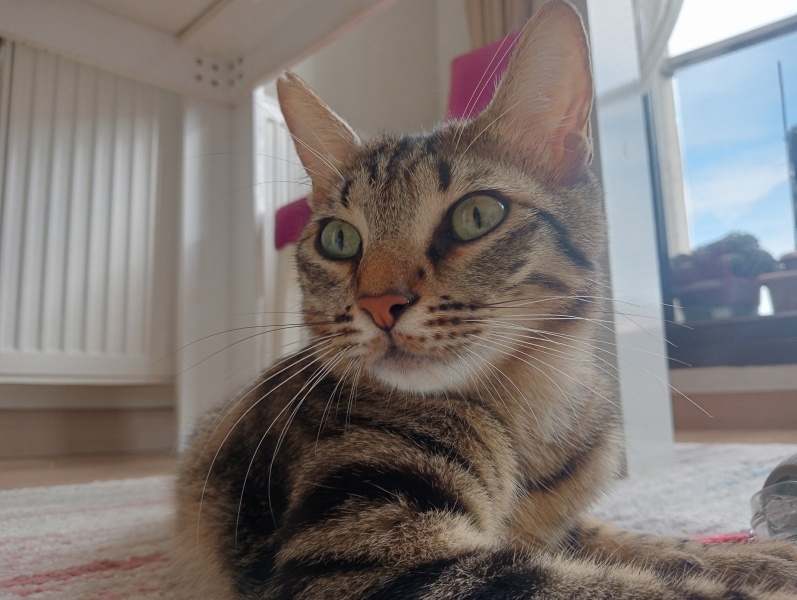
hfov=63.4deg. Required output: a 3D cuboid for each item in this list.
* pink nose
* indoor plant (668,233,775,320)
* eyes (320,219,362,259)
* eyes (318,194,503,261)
[{"bbox_3d":[-0.004,0.004,0.196,0.017,0.012,0.010,-6,-10,28],"label":"pink nose"},{"bbox_3d":[1.054,-0.073,2.100,0.310,0.270,0.260,-3,-9,10],"label":"indoor plant"},{"bbox_3d":[-0.021,-0.022,0.231,0.017,0.014,0.009,-7,-10,30],"label":"eyes"},{"bbox_3d":[0.003,-0.025,0.219,0.066,0.018,0.016,-6,-10,28],"label":"eyes"}]

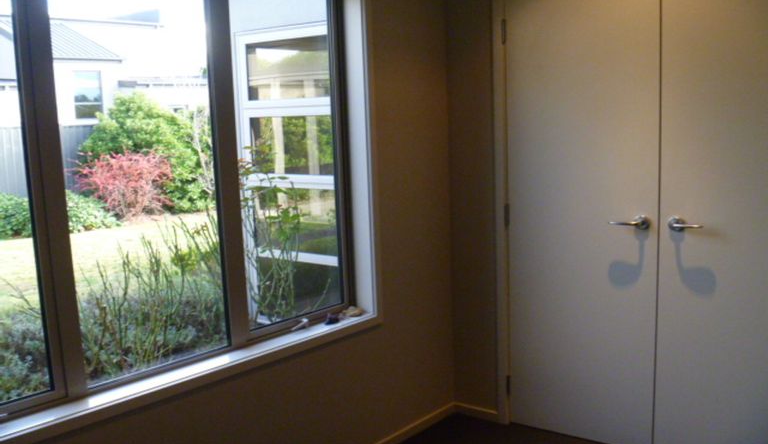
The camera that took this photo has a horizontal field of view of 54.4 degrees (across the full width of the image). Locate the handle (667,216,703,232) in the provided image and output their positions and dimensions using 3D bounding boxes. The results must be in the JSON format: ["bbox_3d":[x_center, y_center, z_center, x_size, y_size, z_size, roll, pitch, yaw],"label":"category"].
[{"bbox_3d":[1.172,0.015,2.901,0.147,0.062,0.065,4,10,36],"label":"handle"}]

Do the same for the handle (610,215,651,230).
[{"bbox_3d":[0.997,0.006,3.029,0.147,0.062,0.065,4,10,36],"label":"handle"}]

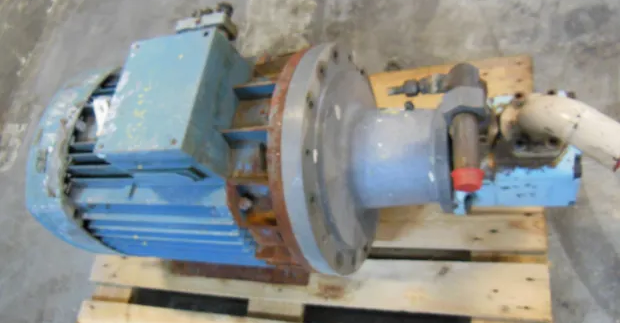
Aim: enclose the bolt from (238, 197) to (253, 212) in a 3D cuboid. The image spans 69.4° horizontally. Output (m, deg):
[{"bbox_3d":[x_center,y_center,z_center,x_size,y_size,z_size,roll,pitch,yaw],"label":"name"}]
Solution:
[{"bbox_3d":[-0.115,0.076,0.795,0.019,0.024,0.024,-2,66,24],"label":"bolt"}]

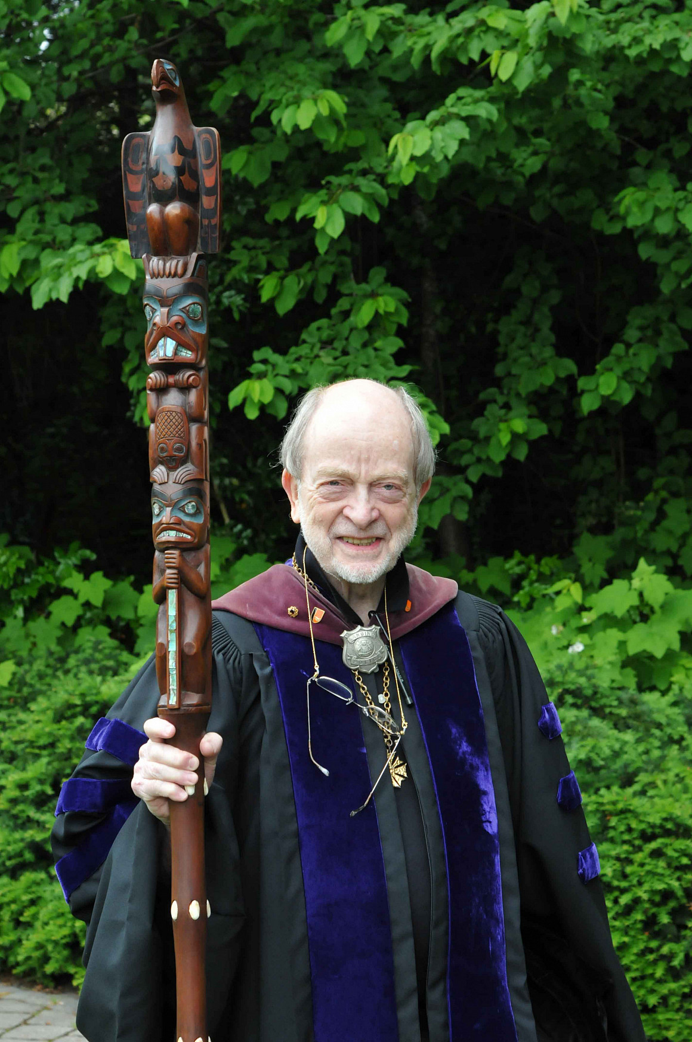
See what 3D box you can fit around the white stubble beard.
[{"bbox_3d":[0.015,0.019,3.800,0.138,0.117,0.100,3,2,-7],"label":"white stubble beard"}]

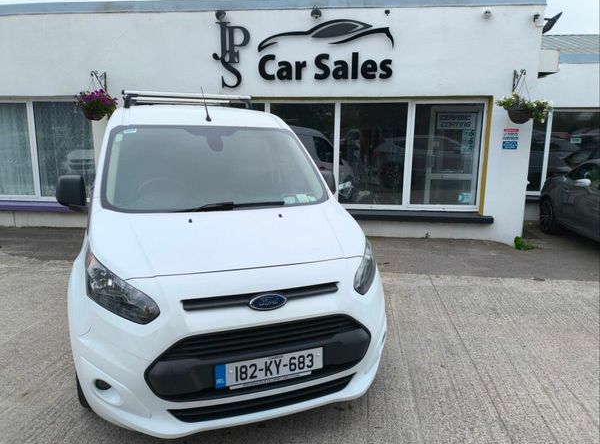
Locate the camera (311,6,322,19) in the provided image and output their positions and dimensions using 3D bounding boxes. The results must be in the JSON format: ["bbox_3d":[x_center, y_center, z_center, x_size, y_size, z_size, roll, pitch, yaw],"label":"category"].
[{"bbox_3d":[0.249,-3.161,6.538,0.175,0.200,0.200,1,11,5],"label":"camera"}]

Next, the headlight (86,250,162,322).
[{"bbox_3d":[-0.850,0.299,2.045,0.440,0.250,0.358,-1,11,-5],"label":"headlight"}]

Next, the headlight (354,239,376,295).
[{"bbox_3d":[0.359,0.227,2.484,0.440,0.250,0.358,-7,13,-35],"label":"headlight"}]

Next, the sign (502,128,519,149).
[{"bbox_3d":[3.261,-1.284,6.704,0.235,0.310,0.020,1,11,5],"label":"sign"}]

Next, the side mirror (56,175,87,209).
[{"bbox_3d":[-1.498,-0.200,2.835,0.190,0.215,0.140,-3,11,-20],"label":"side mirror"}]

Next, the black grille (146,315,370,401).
[{"bbox_3d":[-0.144,0.611,2.043,1.110,0.310,0.130,-3,11,-20],"label":"black grille"}]

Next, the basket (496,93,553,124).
[{"bbox_3d":[3.256,-1.646,6.285,0.700,0.410,0.520,1,11,5],"label":"basket"}]

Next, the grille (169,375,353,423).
[{"bbox_3d":[-0.146,0.832,2.084,0.940,0.115,0.110,-3,11,-20],"label":"grille"}]

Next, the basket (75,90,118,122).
[{"bbox_3d":[-3.218,-1.842,6.852,0.620,0.470,0.520,1,11,5],"label":"basket"}]

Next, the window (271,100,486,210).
[{"bbox_3d":[1.210,-1.065,7.023,3.380,1.800,0.120,1,11,5],"label":"window"}]

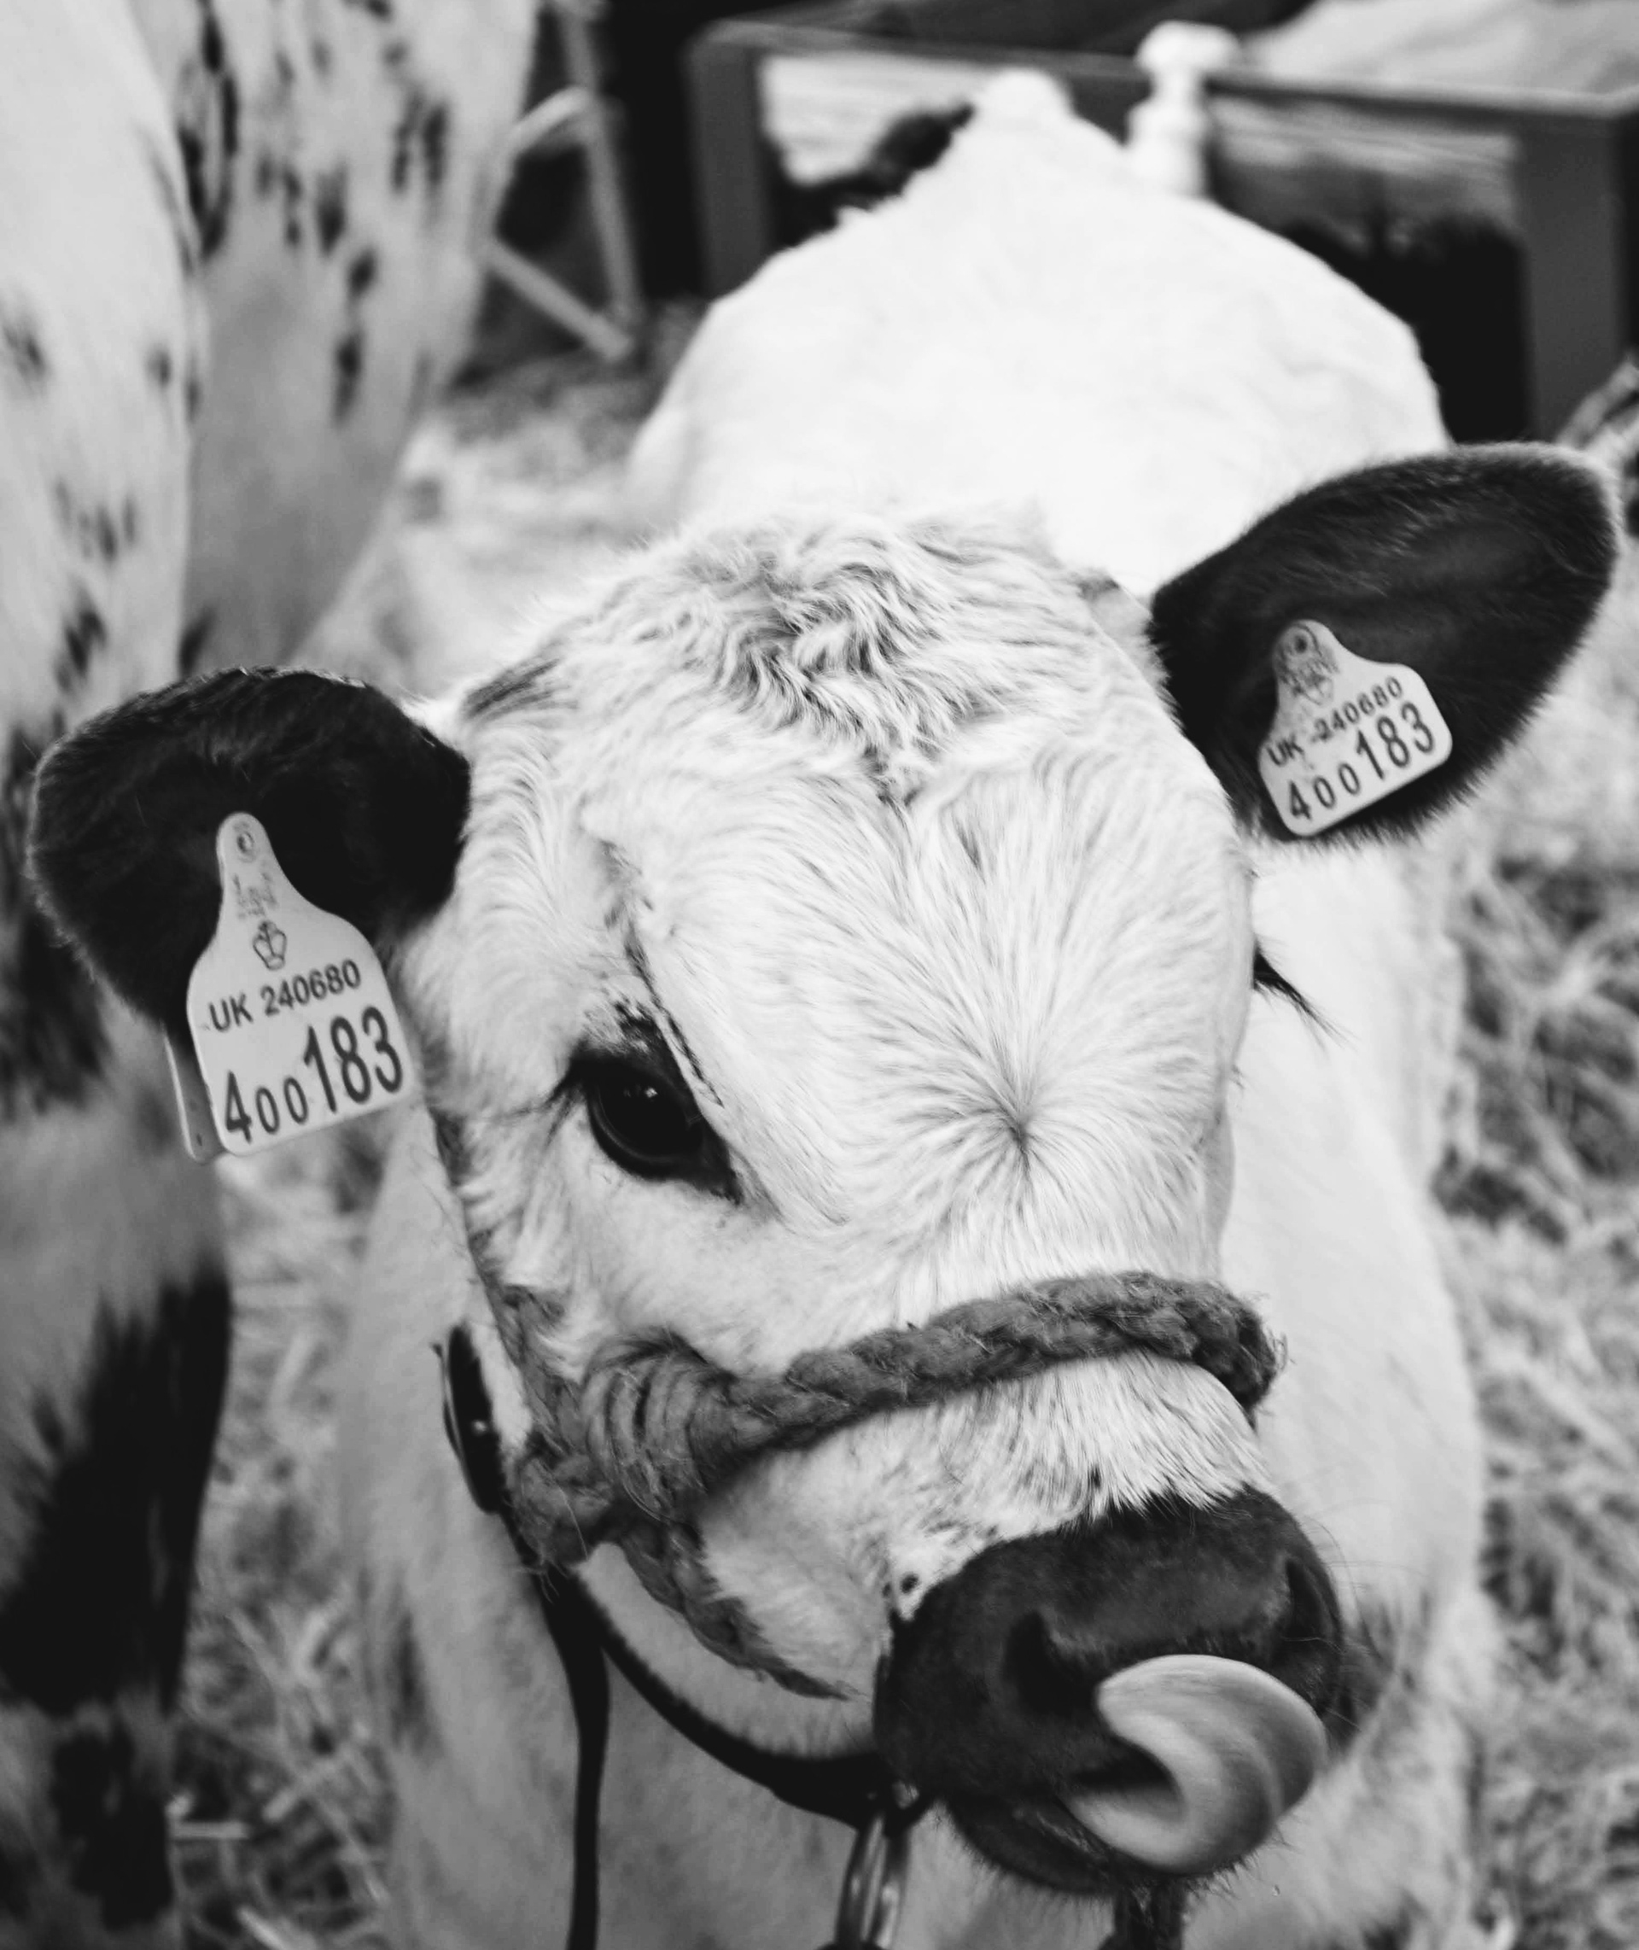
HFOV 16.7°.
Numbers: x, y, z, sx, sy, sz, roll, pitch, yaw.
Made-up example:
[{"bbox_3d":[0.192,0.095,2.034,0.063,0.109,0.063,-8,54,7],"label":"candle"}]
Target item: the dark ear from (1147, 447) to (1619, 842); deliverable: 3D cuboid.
[{"bbox_3d":[0.151,-0.087,1.450,0.132,0.090,0.055,-27,11,-12],"label":"dark ear"}]

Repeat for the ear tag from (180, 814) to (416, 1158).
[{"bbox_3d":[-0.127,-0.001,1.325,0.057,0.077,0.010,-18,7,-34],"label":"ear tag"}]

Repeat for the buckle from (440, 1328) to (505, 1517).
[{"bbox_3d":[-0.086,0.111,1.385,0.011,0.046,0.030,-13,2,-16],"label":"buckle"}]

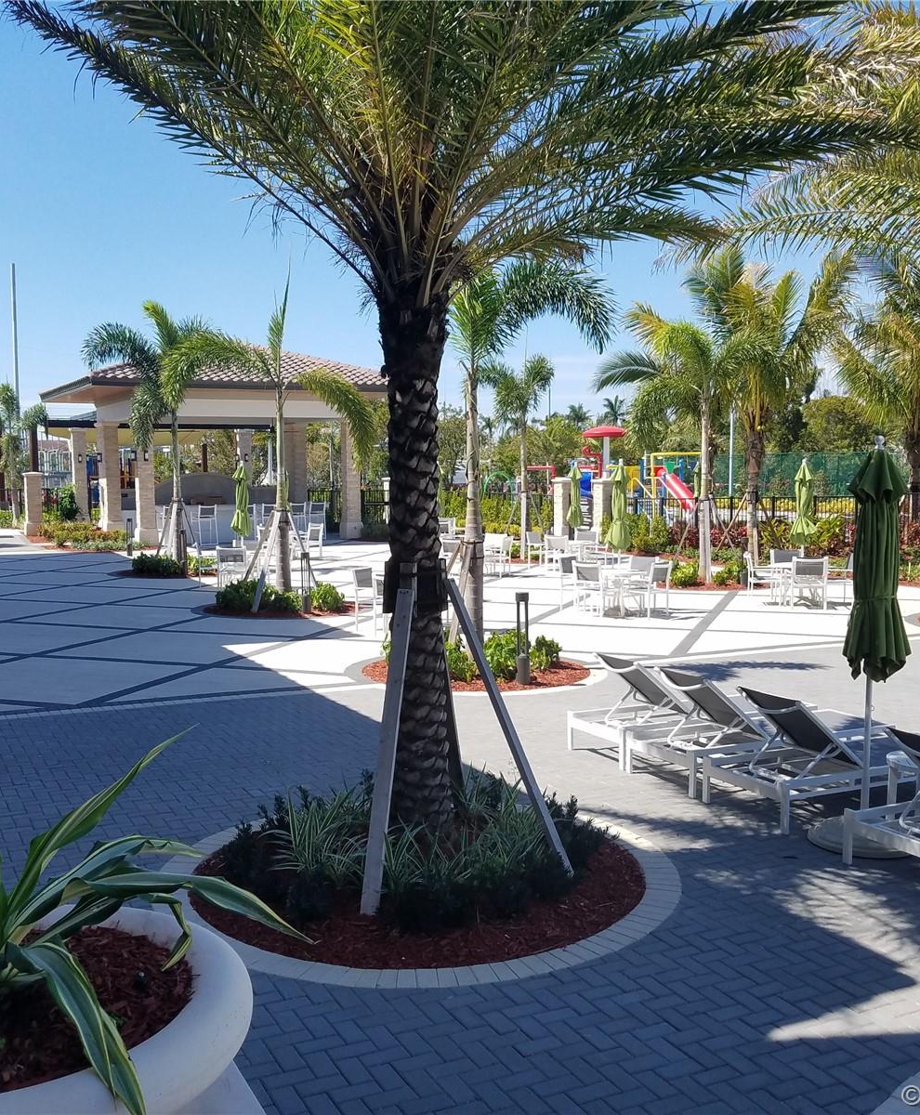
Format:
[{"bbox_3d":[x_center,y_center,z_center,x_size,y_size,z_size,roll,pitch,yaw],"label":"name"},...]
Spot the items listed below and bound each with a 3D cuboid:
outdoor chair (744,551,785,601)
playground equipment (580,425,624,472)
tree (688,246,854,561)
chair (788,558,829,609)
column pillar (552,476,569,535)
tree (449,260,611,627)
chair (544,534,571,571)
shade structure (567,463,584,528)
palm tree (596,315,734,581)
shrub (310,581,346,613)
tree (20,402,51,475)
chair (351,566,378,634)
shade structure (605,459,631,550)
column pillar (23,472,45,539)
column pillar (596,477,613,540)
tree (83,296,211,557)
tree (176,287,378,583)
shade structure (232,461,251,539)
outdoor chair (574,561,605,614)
[{"bbox_3d":[5.582,0.388,20.268,0.620,0.900,0.580,1,5,20],"label":"outdoor chair"},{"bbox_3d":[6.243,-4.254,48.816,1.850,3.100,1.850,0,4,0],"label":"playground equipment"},{"bbox_3d":[7.652,-3.761,27.500,4.100,7.900,4.100,0,4,0],"label":"tree"},{"bbox_3d":[5.979,0.430,19.139,0.600,0.870,0.620,1,5,10],"label":"chair"},{"bbox_3d":[3.239,-1.554,36.000,0.480,2.100,0.480,-3,5,-30],"label":"column pillar"},{"bbox_3d":[0.500,-1.071,13.355,2.700,4.873,2.600,0,4,0],"label":"tree"},{"bbox_3d":[2.391,-0.099,27.200,0.570,0.870,0.620,1,5,20],"label":"chair"},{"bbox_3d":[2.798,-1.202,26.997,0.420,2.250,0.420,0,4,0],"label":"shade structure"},{"bbox_3d":[4.326,-2.266,23.300,3.000,5.600,3.000,0,4,0],"label":"palm tree"},{"bbox_3d":[-2.351,0.619,19.716,0.640,0.550,0.620,-1,4,-7],"label":"shrub"},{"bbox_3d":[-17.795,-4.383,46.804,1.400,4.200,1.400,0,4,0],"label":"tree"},{"bbox_3d":[-1.171,0.661,16.815,0.620,0.900,0.580,3,5,33],"label":"chair"},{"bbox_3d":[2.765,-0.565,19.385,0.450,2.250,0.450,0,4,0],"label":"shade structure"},{"bbox_3d":[-14.315,-1.755,37.500,0.600,2.150,0.600,-3,5,-30],"label":"column pillar"},{"bbox_3d":[4.597,-1.532,35.500,0.480,2.100,0.480,-3,5,-30],"label":"column pillar"},{"bbox_3d":[-7.095,-2.768,25.564,2.900,6.101,2.900,0,4,0],"label":"tree"},{"bbox_3d":[-3.134,-1.958,19.207,3.500,5.485,3.000,0,4,0],"label":"tree"},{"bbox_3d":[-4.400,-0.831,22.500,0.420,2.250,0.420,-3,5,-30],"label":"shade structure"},{"bbox_3d":[2.249,0.488,18.292,0.600,0.870,0.620,4,6,43],"label":"outdoor chair"}]

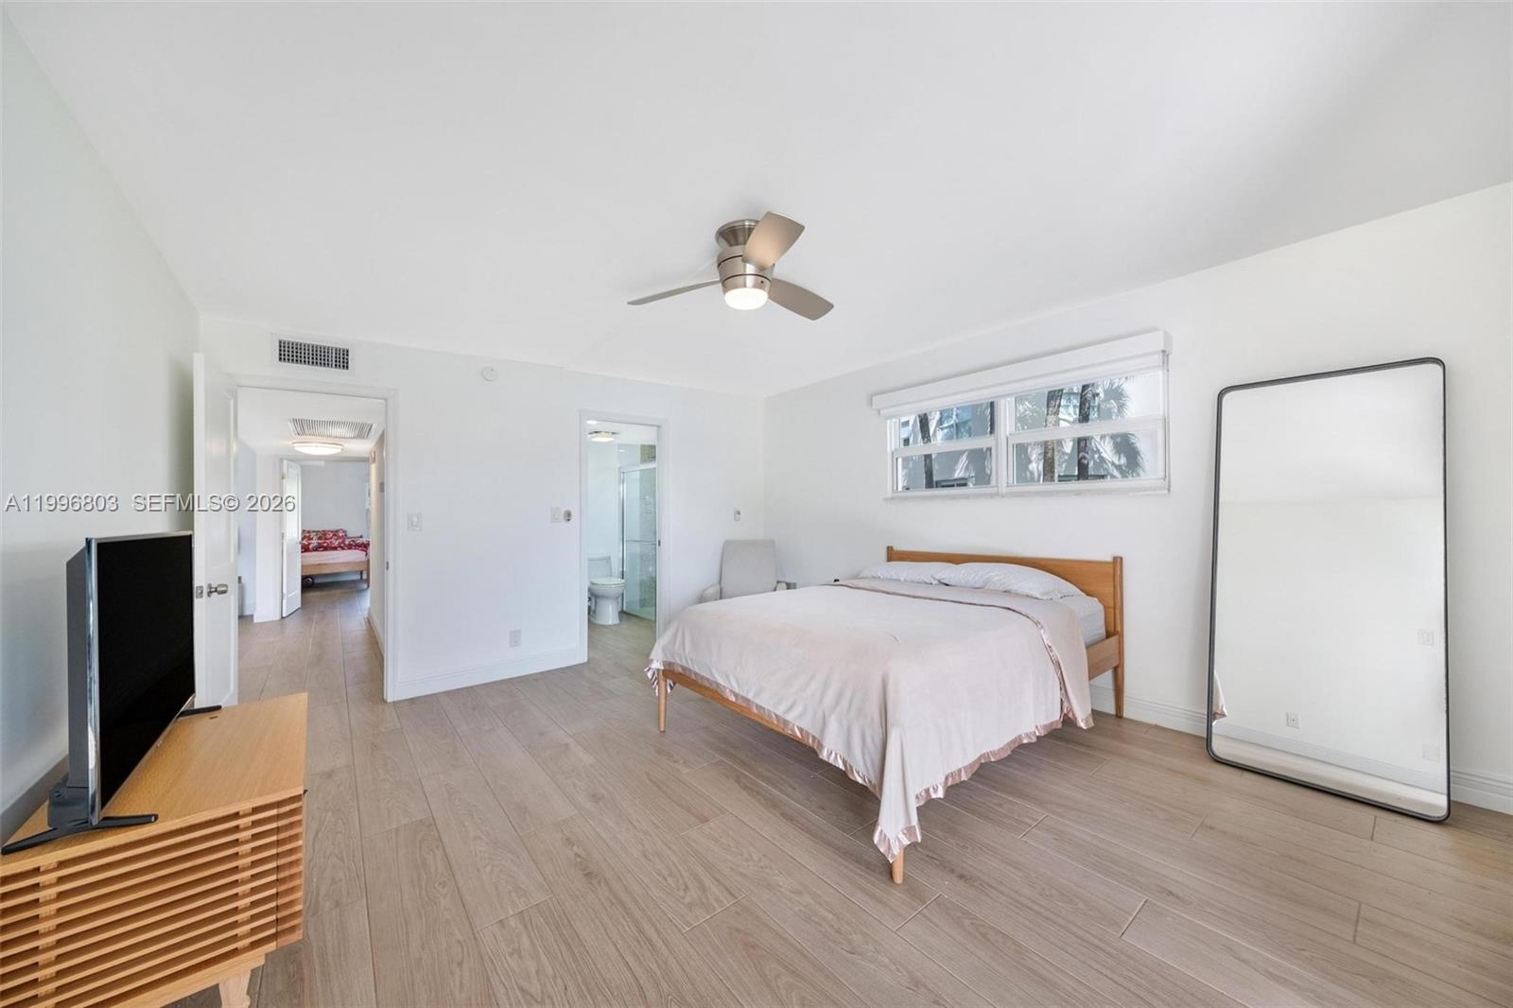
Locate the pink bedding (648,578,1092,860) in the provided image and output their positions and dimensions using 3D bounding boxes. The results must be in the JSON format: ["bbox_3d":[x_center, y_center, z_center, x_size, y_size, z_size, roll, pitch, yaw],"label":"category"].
[{"bbox_3d":[0.644,0.875,2.796,1.880,0.630,1.720,0,-2,-38],"label":"pink bedding"}]

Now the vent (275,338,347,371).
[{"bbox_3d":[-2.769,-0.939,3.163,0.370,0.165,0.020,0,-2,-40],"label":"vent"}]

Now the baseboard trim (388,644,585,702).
[{"bbox_3d":[-1.945,1.257,3.798,1.310,0.140,0.018,0,-2,-40],"label":"baseboard trim"}]

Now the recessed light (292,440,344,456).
[{"bbox_3d":[-4.729,-0.600,5.451,0.410,0.120,0.410,0,-2,-40],"label":"recessed light"}]

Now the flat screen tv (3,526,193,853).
[{"bbox_3d":[-1.664,0.388,1.371,0.200,0.610,0.980,0,-2,-40],"label":"flat screen tv"}]

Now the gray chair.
[{"bbox_3d":[-0.075,0.835,4.643,0.780,0.980,0.820,-1,-1,5],"label":"gray chair"}]

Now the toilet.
[{"bbox_3d":[-1.790,0.998,5.895,0.420,0.750,0.700,0,-2,-40],"label":"toilet"}]

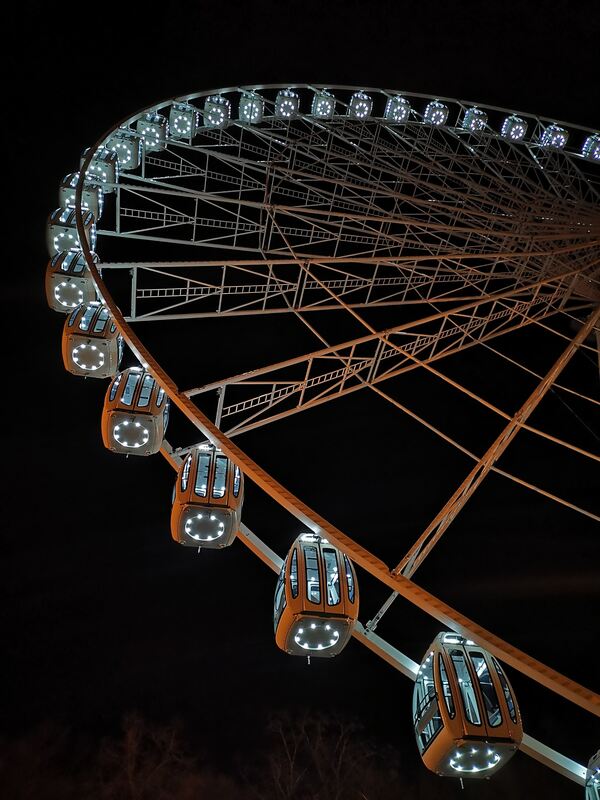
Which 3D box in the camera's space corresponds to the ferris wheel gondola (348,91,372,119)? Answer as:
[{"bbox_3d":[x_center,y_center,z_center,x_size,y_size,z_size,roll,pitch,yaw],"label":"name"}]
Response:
[{"bbox_3d":[5.242,-25.691,54.549,1.845,2.430,1.665,8,-52,-8],"label":"ferris wheel gondola"}]

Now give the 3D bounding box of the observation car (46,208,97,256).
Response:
[{"bbox_3d":[-9.776,-7.246,27.099,1.760,2.430,1.750,8,-52,-7],"label":"observation car"}]

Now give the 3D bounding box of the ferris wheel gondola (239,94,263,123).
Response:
[{"bbox_3d":[-3.666,-22.742,48.435,1.760,2.430,1.750,8,-52,-7],"label":"ferris wheel gondola"}]

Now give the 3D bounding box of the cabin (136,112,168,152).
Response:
[{"bbox_3d":[-9.144,-16.792,38.938,1.845,2.430,1.665,8,-52,-8],"label":"cabin"}]

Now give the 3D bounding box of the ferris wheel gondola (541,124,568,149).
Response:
[{"bbox_3d":[24.493,-25.194,60.158,1.760,2.430,1.750,8,-52,-7],"label":"ferris wheel gondola"}]

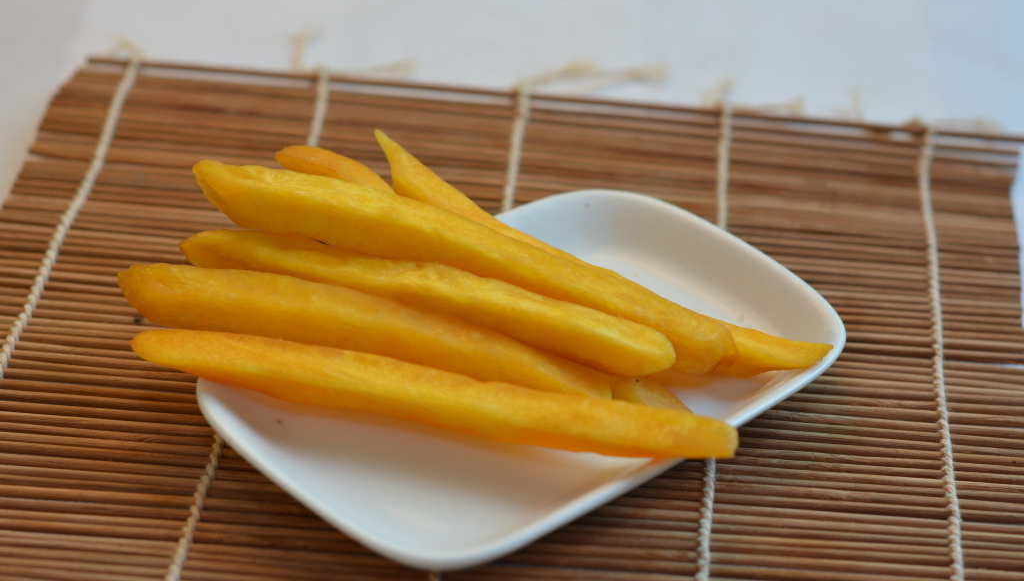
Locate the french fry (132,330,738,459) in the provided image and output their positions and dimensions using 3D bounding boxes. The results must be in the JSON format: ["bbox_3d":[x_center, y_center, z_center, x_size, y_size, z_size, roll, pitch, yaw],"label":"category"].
[{"bbox_3d":[-0.016,0.020,0.427,0.124,0.011,0.011,9,35,7],"label":"french fry"}]

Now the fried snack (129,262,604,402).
[{"bbox_3d":[-0.031,0.011,0.444,0.105,0.013,0.013,11,35,3],"label":"fried snack"}]

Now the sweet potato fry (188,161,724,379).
[{"bbox_3d":[-0.011,-0.006,0.468,0.126,0.014,0.014,17,37,8],"label":"sweet potato fry"}]

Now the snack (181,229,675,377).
[{"bbox_3d":[-0.018,0.002,0.451,0.107,0.012,0.012,12,36,6],"label":"snack"}]

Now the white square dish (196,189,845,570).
[{"bbox_3d":[0.004,0.021,0.453,0.133,0.018,0.088,-26,44,-35],"label":"white square dish"}]

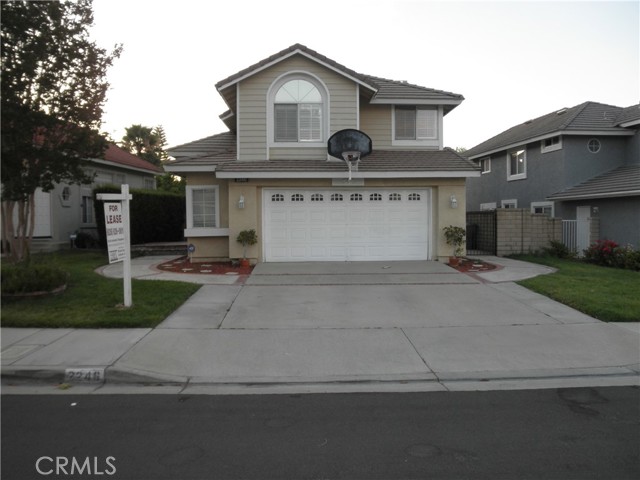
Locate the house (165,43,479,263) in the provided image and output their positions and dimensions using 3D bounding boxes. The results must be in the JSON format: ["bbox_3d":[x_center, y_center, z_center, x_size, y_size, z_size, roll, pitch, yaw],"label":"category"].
[{"bbox_3d":[-0.580,-2.900,19.900,9.700,6.800,10.800,0,2,-2],"label":"house"}]

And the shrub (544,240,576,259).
[{"bbox_3d":[7.990,0.310,17.200,1.030,0.620,0.900,0,2,-2],"label":"shrub"}]

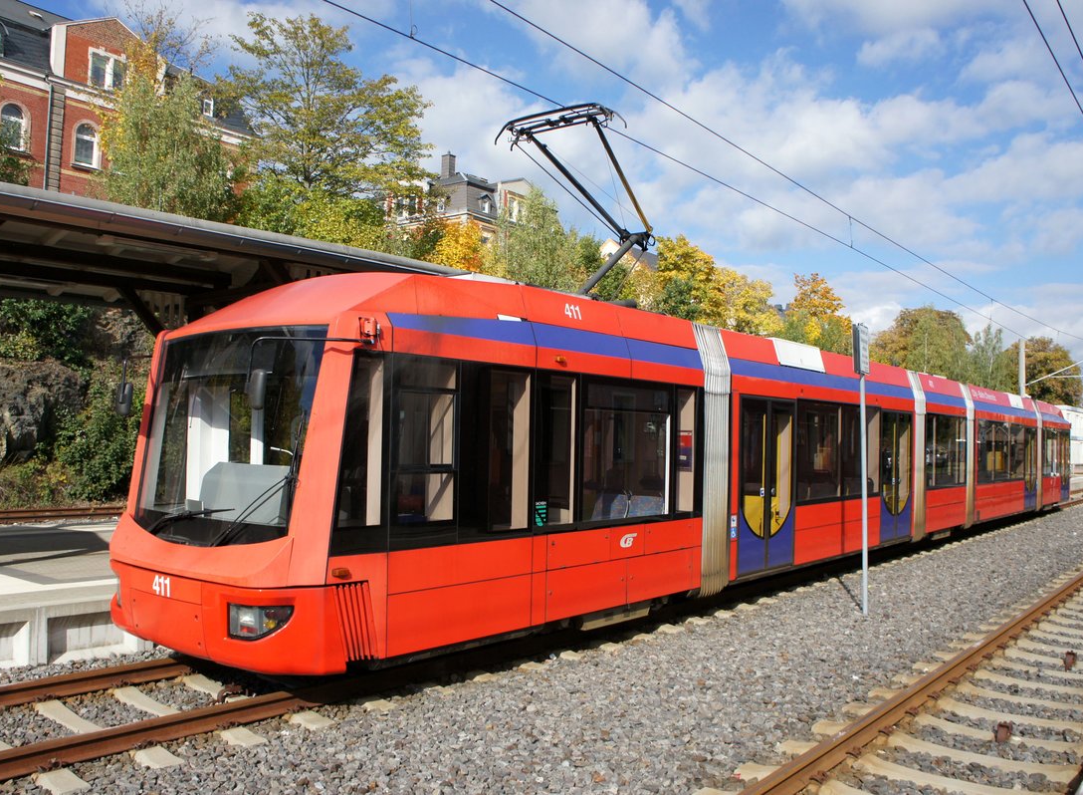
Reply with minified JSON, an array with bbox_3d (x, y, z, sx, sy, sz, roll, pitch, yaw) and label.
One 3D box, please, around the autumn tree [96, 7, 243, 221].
[{"bbox_3d":[-12.461,-8.791,30.000,4.800,8.800,4.900,-1,-4,40],"label":"autumn tree"}]

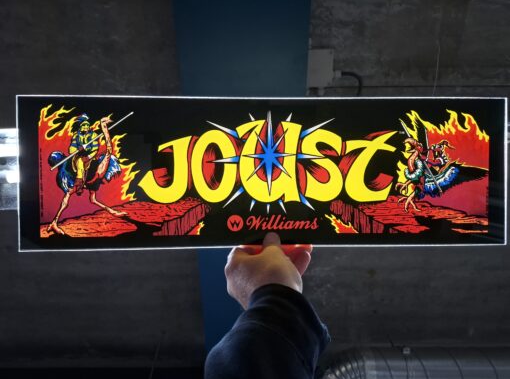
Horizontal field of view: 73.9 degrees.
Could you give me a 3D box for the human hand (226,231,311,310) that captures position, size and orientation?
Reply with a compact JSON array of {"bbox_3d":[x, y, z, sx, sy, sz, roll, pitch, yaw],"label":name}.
[{"bbox_3d":[0.018,0.094,0.407,0.110,0.115,0.085,0,-60,0],"label":"human hand"}]

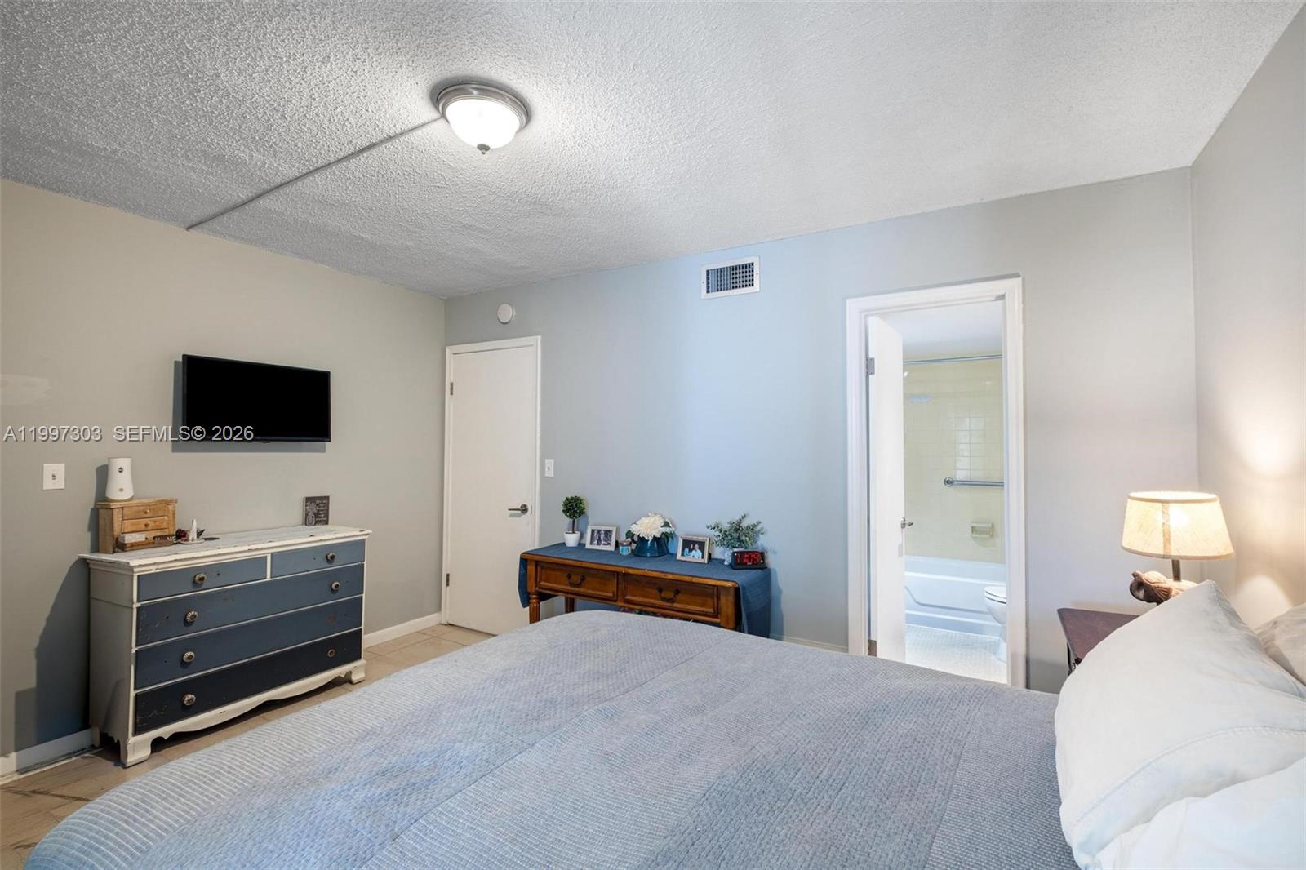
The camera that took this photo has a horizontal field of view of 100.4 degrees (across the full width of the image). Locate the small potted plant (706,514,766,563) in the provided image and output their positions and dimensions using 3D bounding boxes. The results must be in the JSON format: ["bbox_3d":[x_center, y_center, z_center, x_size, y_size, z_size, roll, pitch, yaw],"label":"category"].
[{"bbox_3d":[0.423,0.542,2.849,0.280,0.250,0.230,0,-1,31],"label":"small potted plant"}]

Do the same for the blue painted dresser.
[{"bbox_3d":[-2.113,0.979,2.817,0.425,0.860,1.080,0,-1,31],"label":"blue painted dresser"}]

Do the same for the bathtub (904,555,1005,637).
[{"bbox_3d":[2.560,1.258,4.270,1.520,0.400,0.760,0,-1,31],"label":"bathtub"}]

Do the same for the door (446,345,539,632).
[{"bbox_3d":[-1.166,0.392,3.915,0.900,2.060,0.050,0,-1,31],"label":"door"}]

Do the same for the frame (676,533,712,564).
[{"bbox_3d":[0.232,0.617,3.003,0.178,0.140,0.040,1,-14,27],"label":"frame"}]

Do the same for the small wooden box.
[{"bbox_3d":[-2.436,0.428,2.579,0.135,0.228,0.243,0,-1,31],"label":"small wooden box"}]

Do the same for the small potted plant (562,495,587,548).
[{"bbox_3d":[-0.501,0.533,3.407,0.150,0.330,0.150,0,-1,0],"label":"small potted plant"}]

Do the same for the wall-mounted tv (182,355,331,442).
[{"bbox_3d":[-2.184,-0.179,3.047,0.055,0.430,0.718,0,-1,31],"label":"wall-mounted tv"}]

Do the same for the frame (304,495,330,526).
[{"bbox_3d":[-2.033,0.465,3.301,0.035,0.176,0.135,-1,-1,41],"label":"frame"}]

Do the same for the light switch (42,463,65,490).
[{"bbox_3d":[-2.636,0.184,2.395,0.012,0.115,0.070,0,-1,31],"label":"light switch"}]

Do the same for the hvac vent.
[{"bbox_3d":[0.418,-0.851,2.964,0.338,0.188,0.020,0,-1,31],"label":"hvac vent"}]

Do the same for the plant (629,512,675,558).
[{"bbox_3d":[-0.016,0.549,3.089,0.260,0.240,0.230,0,-1,31],"label":"plant"}]

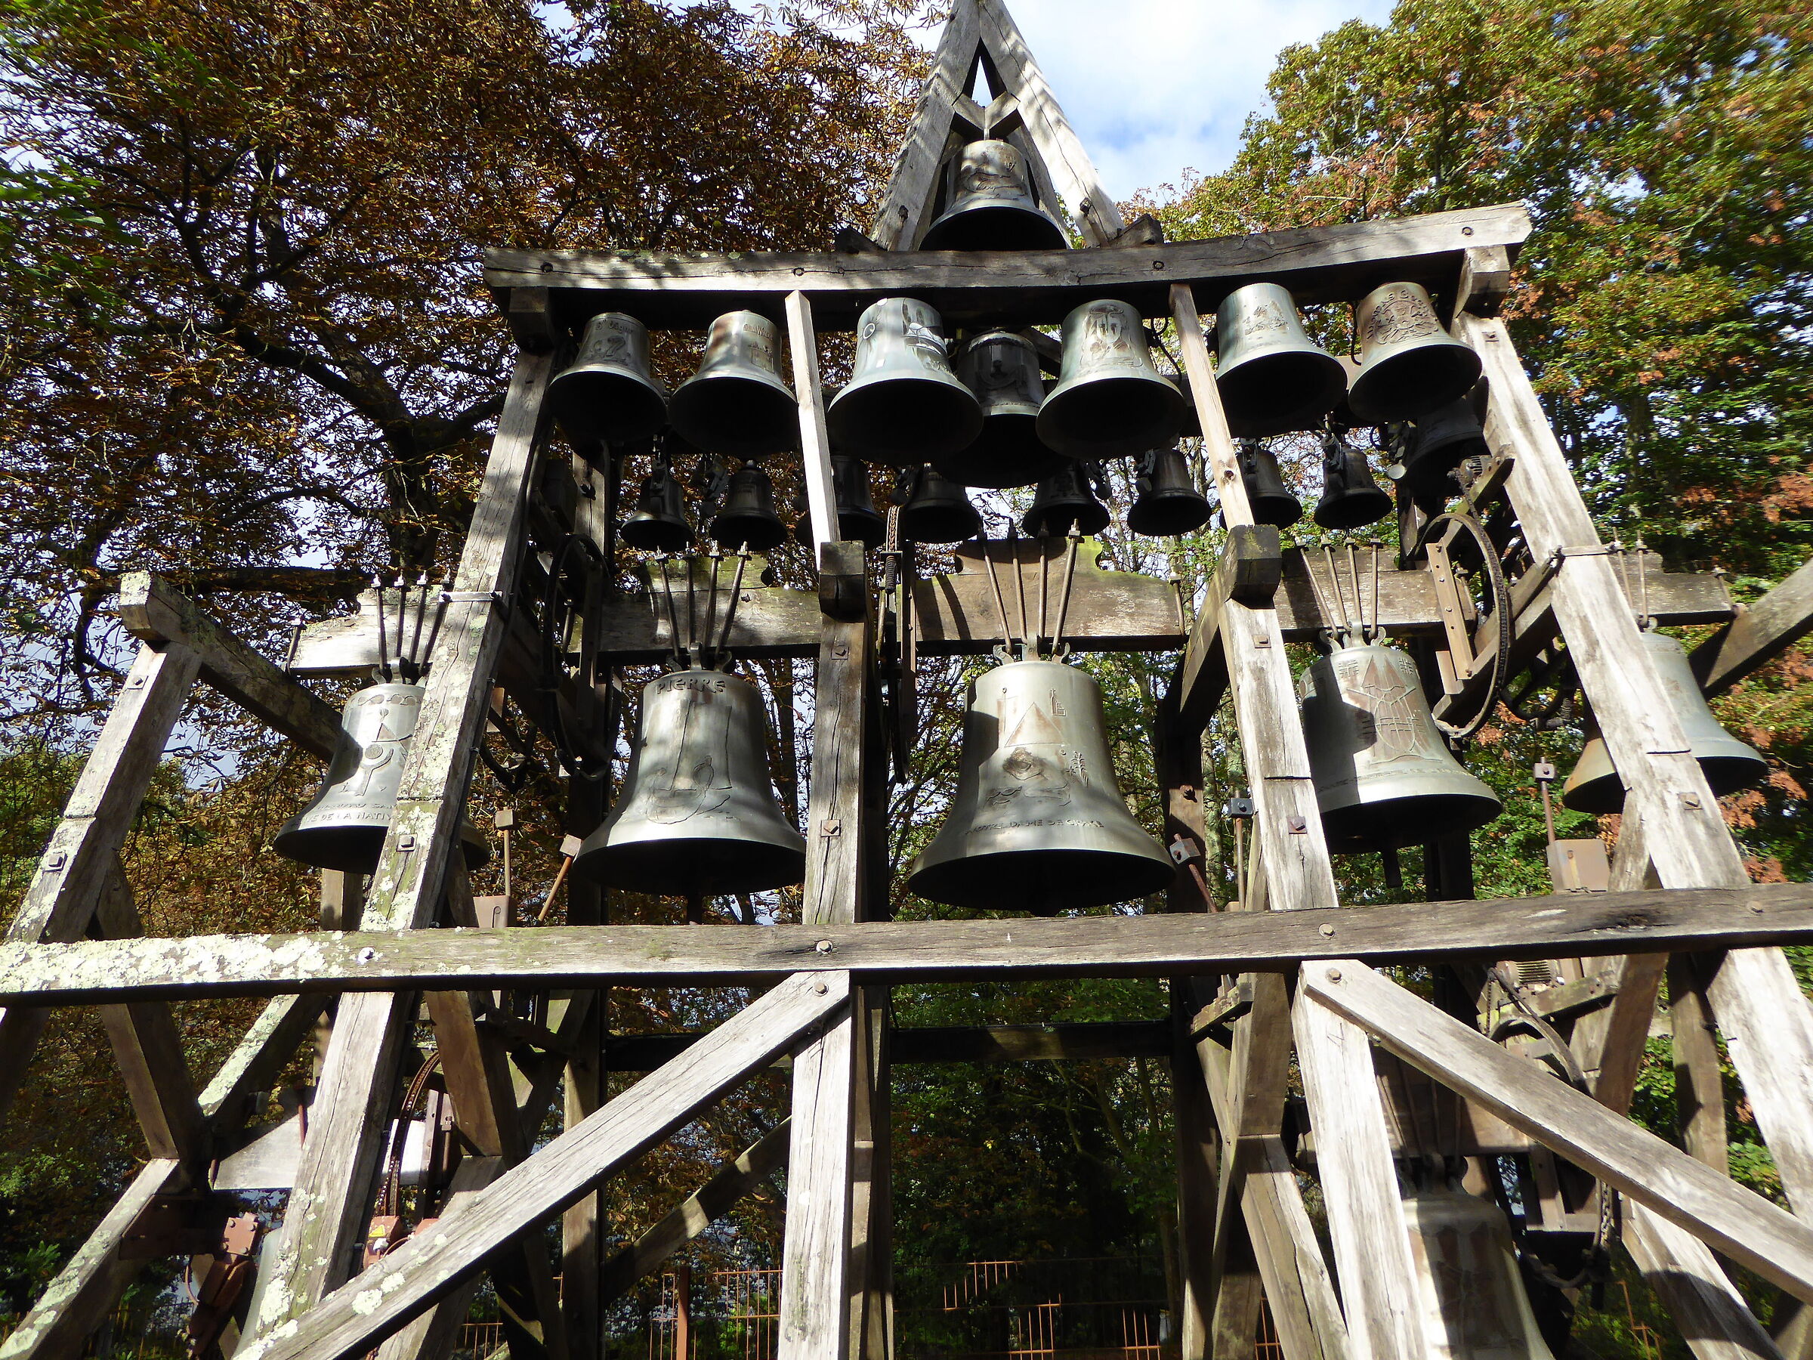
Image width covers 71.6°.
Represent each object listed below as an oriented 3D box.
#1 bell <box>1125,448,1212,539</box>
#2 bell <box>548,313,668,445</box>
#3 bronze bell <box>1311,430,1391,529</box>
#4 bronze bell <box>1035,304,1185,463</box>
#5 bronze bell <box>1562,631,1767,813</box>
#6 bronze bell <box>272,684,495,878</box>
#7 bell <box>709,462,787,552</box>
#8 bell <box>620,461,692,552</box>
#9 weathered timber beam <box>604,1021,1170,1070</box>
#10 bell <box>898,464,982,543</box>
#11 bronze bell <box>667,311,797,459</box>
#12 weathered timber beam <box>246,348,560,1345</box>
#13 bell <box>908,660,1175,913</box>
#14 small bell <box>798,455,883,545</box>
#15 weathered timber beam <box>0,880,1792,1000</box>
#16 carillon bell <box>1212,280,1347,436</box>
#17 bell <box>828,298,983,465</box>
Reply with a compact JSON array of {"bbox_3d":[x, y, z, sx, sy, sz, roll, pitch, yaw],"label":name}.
[{"bbox_3d":[1.294,-0.973,6.263,0.405,0.365,0.405,-2,-22,1],"label":"bell"},{"bbox_3d":[-1.300,-1.360,5.471,0.504,0.413,0.504,-2,-22,1],"label":"bell"},{"bbox_3d":[2.195,-0.986,6.252,0.359,0.340,0.359,-2,-22,1],"label":"bronze bell"},{"bbox_3d":[0.850,-1.325,5.379,0.623,0.514,0.623,-2,-22,1],"label":"bronze bell"},{"bbox_3d":[3.012,0.140,5.142,0.730,0.627,0.730,-2,-22,2],"label":"bronze bell"},{"bbox_3d":[-2.132,0.387,5.264,0.829,0.696,0.829,-2,-22,2],"label":"bronze bell"},{"bbox_3d":[-0.789,-0.882,6.317,0.384,0.337,0.384,-2,-22,1],"label":"bell"},{"bbox_3d":[-1.240,-0.861,6.315,0.354,0.318,0.354,-2,-22,1],"label":"bell"},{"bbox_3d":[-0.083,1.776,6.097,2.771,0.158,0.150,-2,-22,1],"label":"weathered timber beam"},{"bbox_3d":[0.171,-0.928,6.288,0.394,0.354,0.394,-2,-22,1],"label":"bell"},{"bbox_3d":[-0.766,-1.398,5.658,0.579,0.521,0.579,-2,-22,1],"label":"bronze bell"},{"bbox_3d":[-1.750,0.523,4.628,0.185,5.015,0.200,-1,-36,1],"label":"weathered timber beam"},{"bbox_3d":[0.583,0.454,5.741,1.185,0.965,1.185,-1,-22,1],"label":"bell"},{"bbox_3d":[-0.329,-0.915,6.302,0.432,0.389,0.432,-2,-22,1],"label":"small bell"},{"bbox_3d":[0.339,0.893,4.145,6.929,0.168,0.133,-1,-36,1],"label":"weathered timber beam"},{"bbox_3d":[1.654,-1.524,5.768,0.629,0.521,0.629,-1,-22,1],"label":"carillon bell"},{"bbox_3d":[-0.009,-1.407,5.633,0.686,0.618,0.686,-2,-22,1],"label":"bell"}]

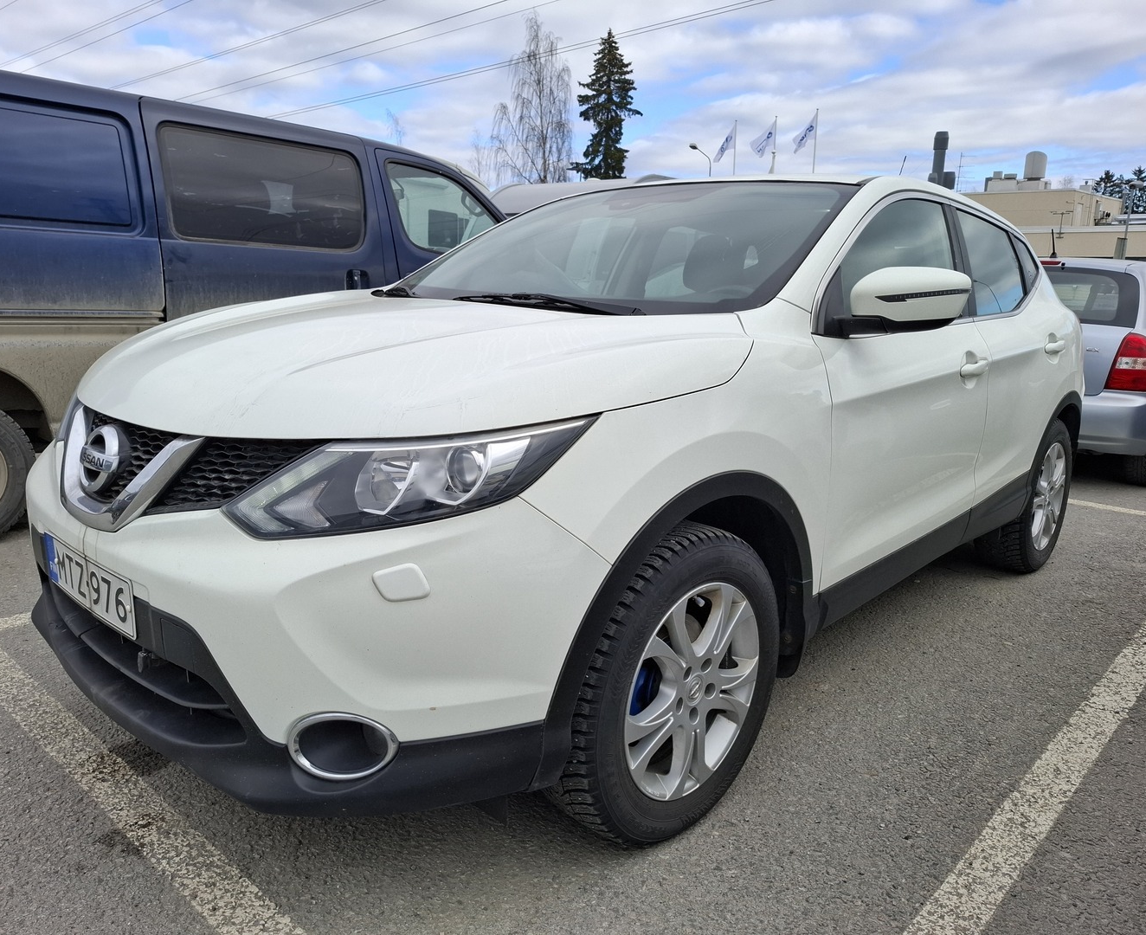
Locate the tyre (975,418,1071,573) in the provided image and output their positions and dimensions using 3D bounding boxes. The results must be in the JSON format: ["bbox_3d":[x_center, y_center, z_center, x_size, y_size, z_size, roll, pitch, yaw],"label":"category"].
[{"bbox_3d":[2.035,0.112,3.722,0.225,0.685,0.685,12,16,42],"label":"tyre"}]

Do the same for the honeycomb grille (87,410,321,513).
[{"bbox_3d":[-0.863,-0.021,1.726,1.000,0.200,0.220,12,16,42],"label":"honeycomb grille"}]

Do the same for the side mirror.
[{"bbox_3d":[0.869,-0.453,2.131,0.235,0.160,0.190,12,16,42],"label":"side mirror"}]

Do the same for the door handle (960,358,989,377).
[{"bbox_3d":[1.284,-0.322,2.660,0.050,0.045,0.230,12,16,42],"label":"door handle"}]

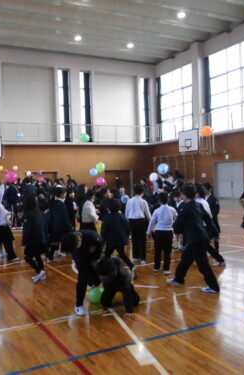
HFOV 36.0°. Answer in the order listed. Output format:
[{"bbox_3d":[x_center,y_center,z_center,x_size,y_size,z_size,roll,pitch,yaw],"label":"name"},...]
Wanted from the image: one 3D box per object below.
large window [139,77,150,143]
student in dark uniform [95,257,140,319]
[{"bbox_3d":[1.612,-5.400,26.267,0.908,4.491,0.150,-3,3,-28],"label":"large window"},{"bbox_3d":[-0.046,1.026,4.073,0.440,0.560,0.620,-1,1,18],"label":"student in dark uniform"}]

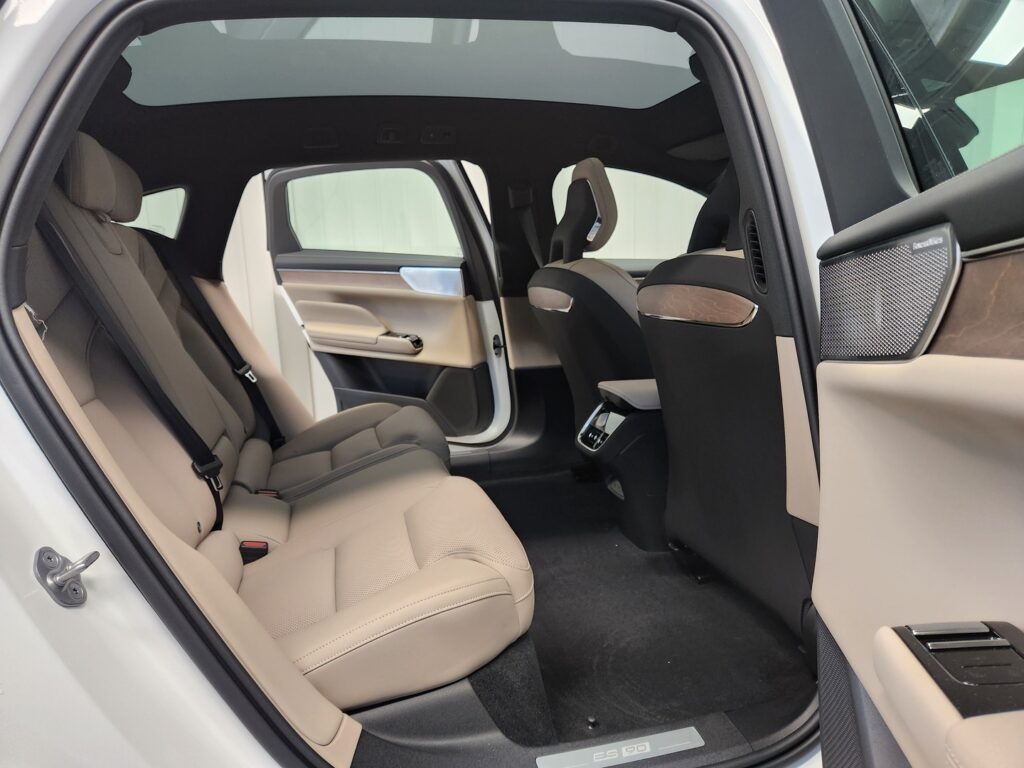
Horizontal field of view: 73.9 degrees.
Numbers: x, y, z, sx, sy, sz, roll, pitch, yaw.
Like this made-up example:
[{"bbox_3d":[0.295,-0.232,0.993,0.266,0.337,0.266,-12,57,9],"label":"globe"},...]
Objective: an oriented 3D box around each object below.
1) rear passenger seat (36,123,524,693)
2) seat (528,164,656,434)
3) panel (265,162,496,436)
[{"bbox_3d":[-0.521,-0.075,1.388,0.870,0.840,1.350,-4,9,-14],"label":"rear passenger seat"},{"bbox_3d":[0.227,-0.186,1.968,0.260,0.900,0.500,-14,11,-12],"label":"seat"},{"bbox_3d":[-0.500,-0.296,2.563,1.030,1.000,0.200,2,10,27],"label":"panel"}]

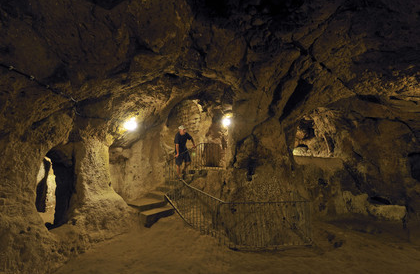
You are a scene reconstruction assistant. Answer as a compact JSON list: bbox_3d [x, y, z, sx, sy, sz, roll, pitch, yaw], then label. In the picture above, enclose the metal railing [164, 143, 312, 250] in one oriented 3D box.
[{"bbox_3d":[0.450,1.270,5.150,3.300,2.100,2.800,0,-3,-3],"label":"metal railing"}]

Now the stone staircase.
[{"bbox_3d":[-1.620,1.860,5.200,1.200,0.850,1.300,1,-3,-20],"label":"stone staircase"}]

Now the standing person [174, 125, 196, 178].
[{"bbox_3d":[-0.770,0.480,5.850,0.650,1.680,0.450,2,-3,-27],"label":"standing person"}]

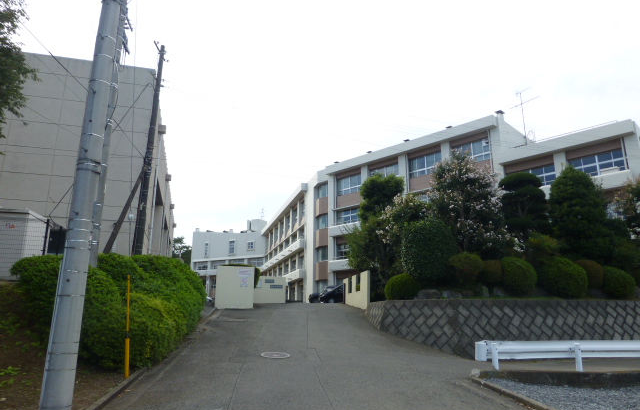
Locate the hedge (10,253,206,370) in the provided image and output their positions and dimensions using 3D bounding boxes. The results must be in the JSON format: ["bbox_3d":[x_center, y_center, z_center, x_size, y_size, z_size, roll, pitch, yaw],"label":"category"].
[{"bbox_3d":[-5.060,2.523,11.834,2.800,2.600,6.300,2,-14,-7],"label":"hedge"}]

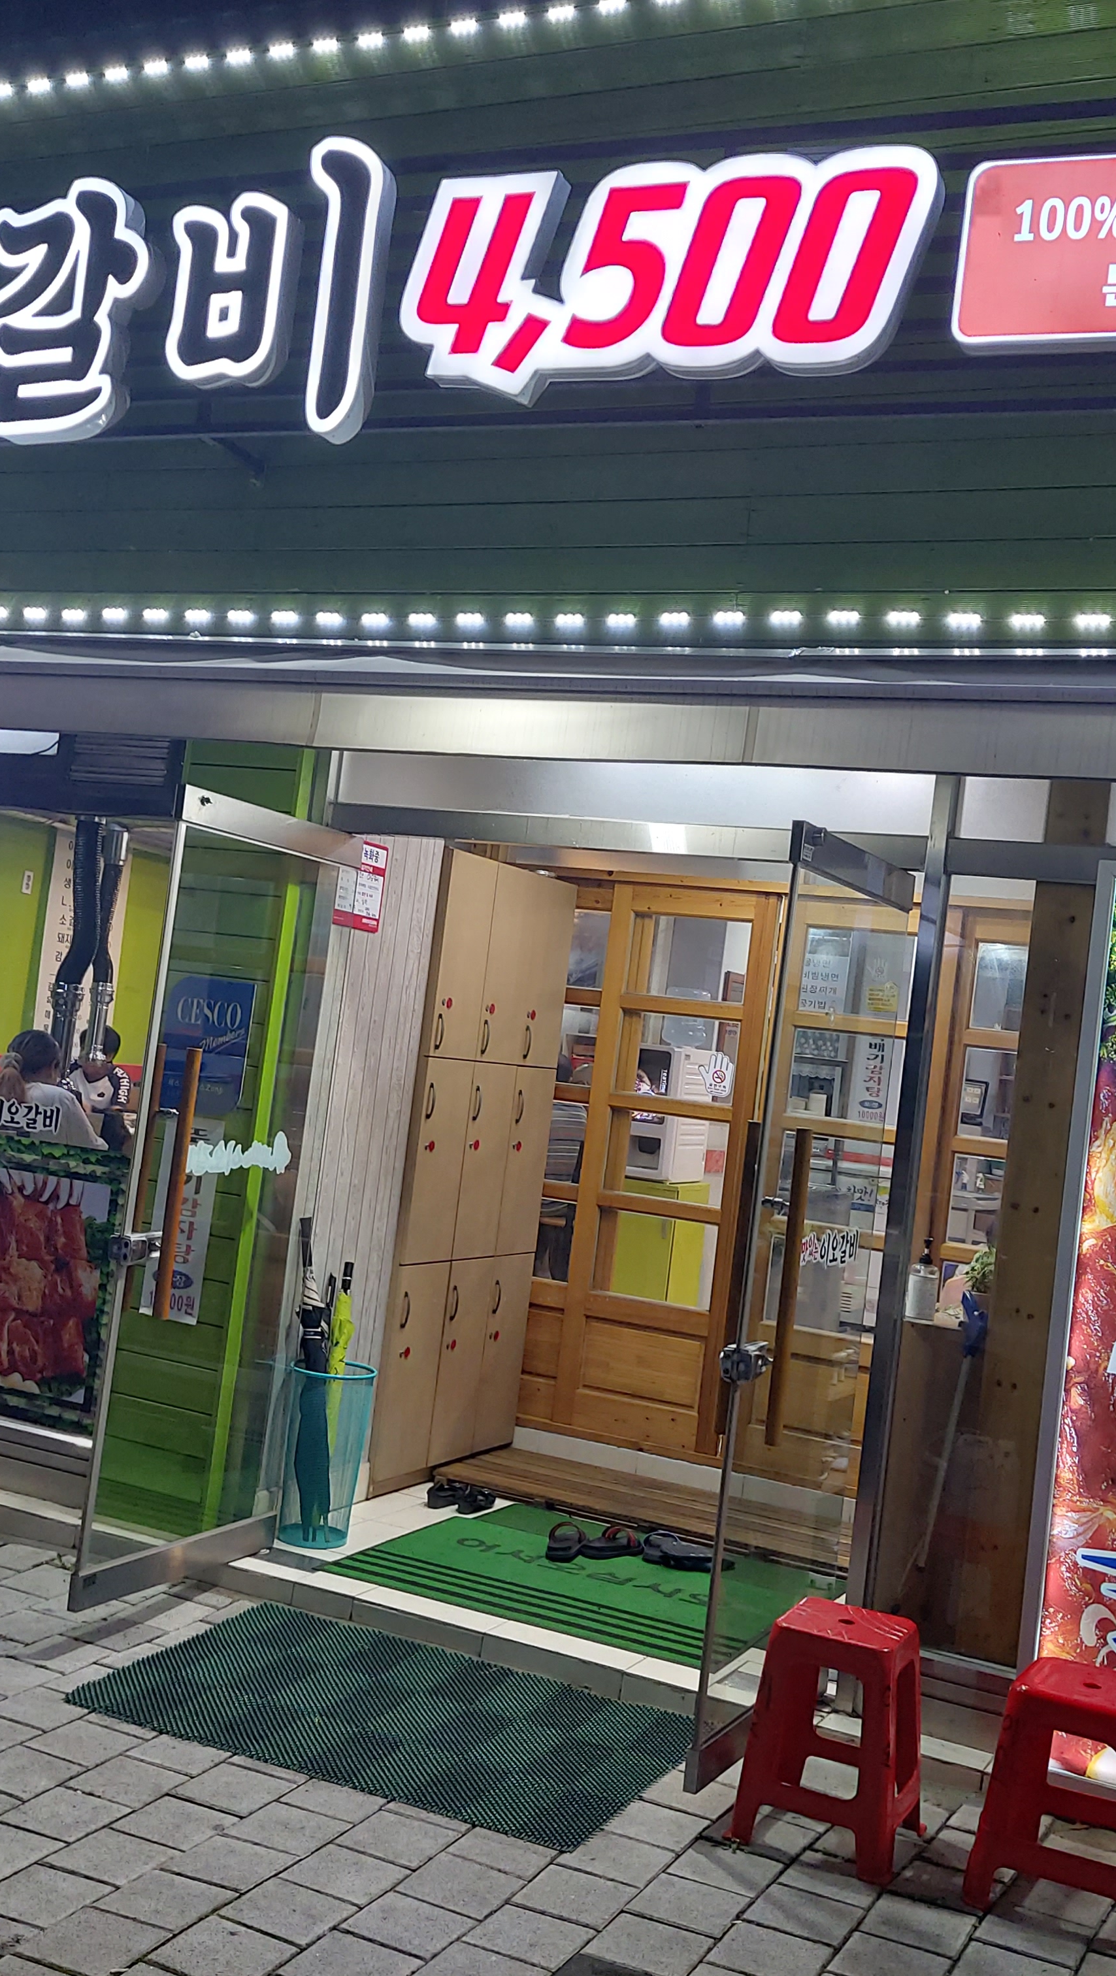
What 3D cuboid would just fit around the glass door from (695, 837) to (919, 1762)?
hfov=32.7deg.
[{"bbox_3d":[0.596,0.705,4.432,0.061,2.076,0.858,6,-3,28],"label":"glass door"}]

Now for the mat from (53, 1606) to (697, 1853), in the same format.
[{"bbox_3d":[-0.393,1.733,4.588,1.330,0.016,0.893,4,-1,25],"label":"mat"}]

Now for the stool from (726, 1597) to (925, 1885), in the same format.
[{"bbox_3d":[0.604,1.593,4.076,0.330,0.447,0.315,6,-3,25],"label":"stool"}]

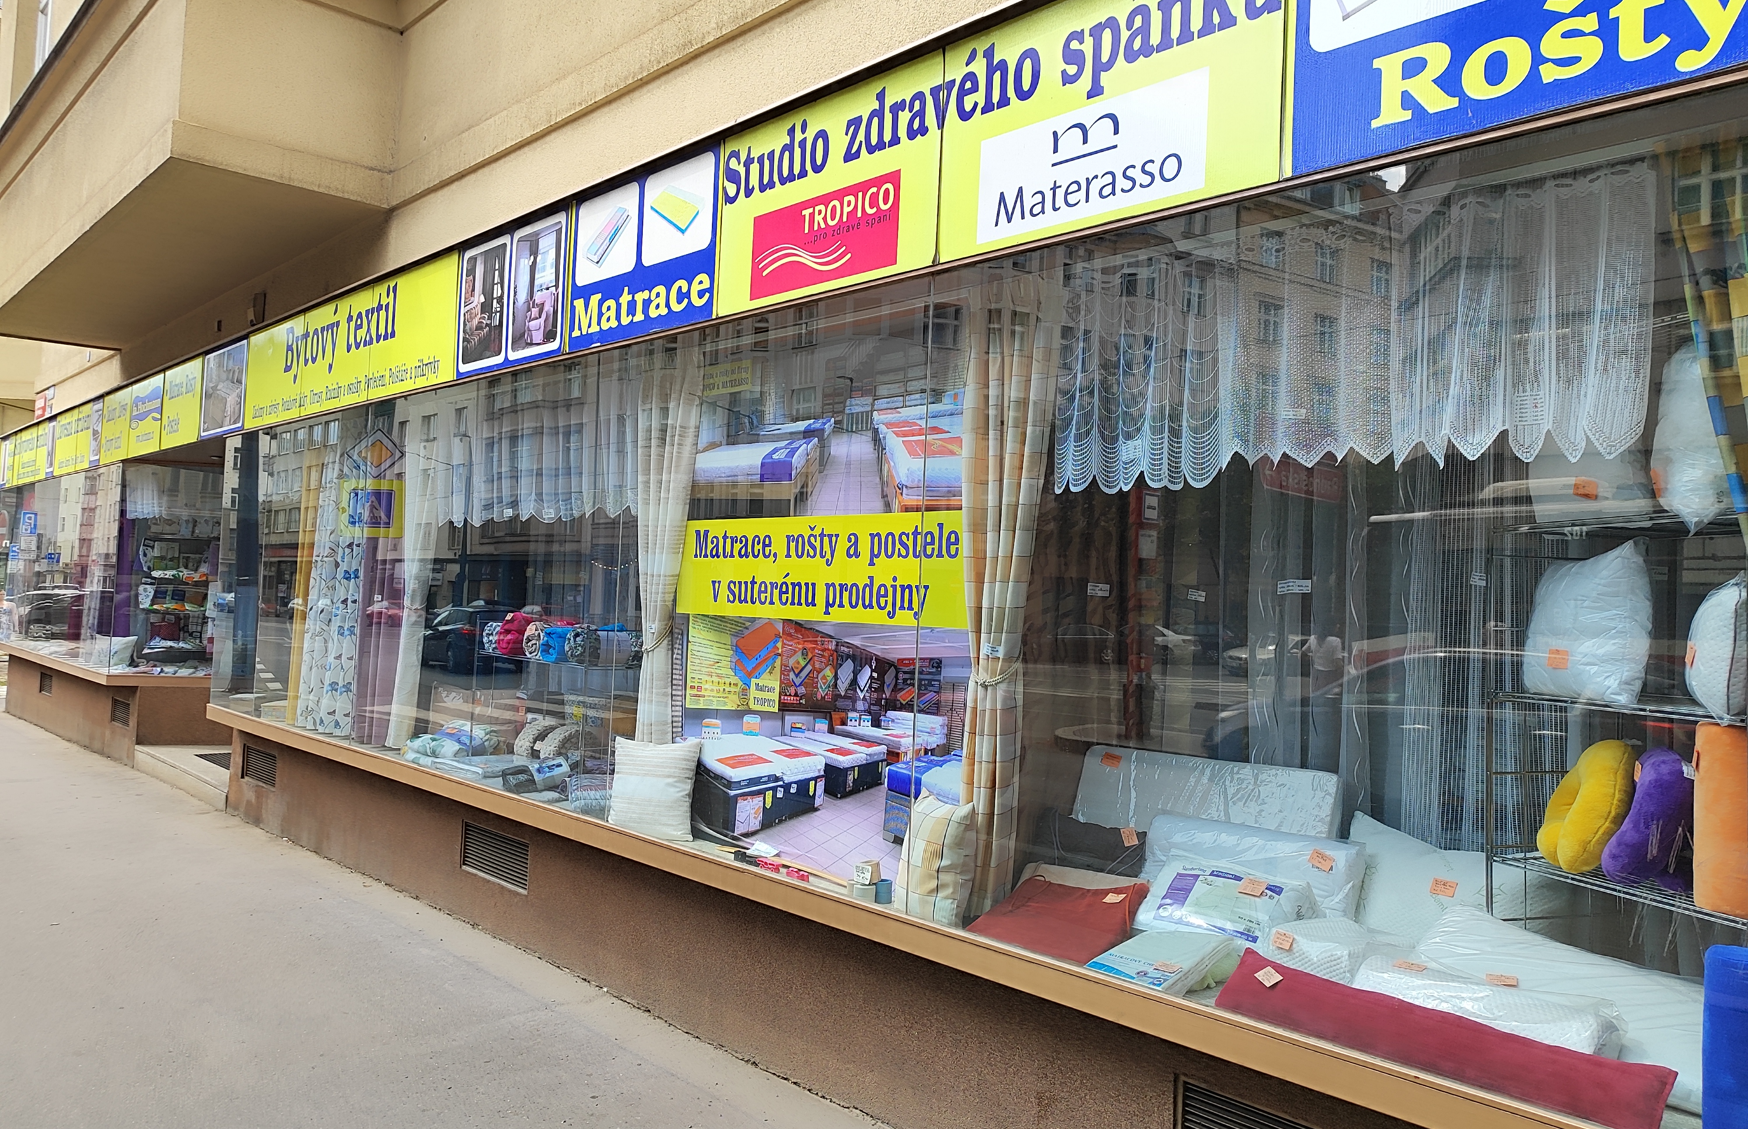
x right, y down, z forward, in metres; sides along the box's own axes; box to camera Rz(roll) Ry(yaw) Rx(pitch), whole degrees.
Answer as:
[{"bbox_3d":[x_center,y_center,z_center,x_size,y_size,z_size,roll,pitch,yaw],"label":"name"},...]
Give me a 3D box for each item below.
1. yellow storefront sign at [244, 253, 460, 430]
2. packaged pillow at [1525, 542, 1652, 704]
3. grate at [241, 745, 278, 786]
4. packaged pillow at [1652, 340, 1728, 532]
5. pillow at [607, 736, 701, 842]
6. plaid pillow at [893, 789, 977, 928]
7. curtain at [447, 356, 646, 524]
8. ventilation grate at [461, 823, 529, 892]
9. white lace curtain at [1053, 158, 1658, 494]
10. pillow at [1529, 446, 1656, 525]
[{"bbox_3d":[-2.938,-1.147,6.634,0.060,0.600,3.043,3,-2,-44],"label":"yellow storefront sign"},{"bbox_3d":[1.716,0.144,2.932,0.130,0.380,0.370,6,-3,-9],"label":"packaged pillow"},{"bbox_3d":[-4.367,1.433,8.622,0.030,0.240,0.708,4,-3,-43],"label":"grate"},{"bbox_3d":[1.796,-0.267,2.620,0.180,0.390,0.420,1,-2,28],"label":"packaged pillow"},{"bbox_3d":[-0.888,0.913,4.939,0.380,0.370,0.130,1,-9,22],"label":"pillow"},{"bbox_3d":[0.189,0.915,3.770,0.120,0.370,0.370,13,-7,-25],"label":"plaid pillow"},{"bbox_3d":[-1.573,-0.528,5.604,0.080,0.678,1.788,3,-2,-44],"label":"curtain"},{"bbox_3d":[-1.656,1.280,5.303,0.035,0.223,0.623,3,-2,-44],"label":"ventilation grate"},{"bbox_3d":[1.103,-0.538,3.147,0.070,0.644,1.613,4,-3,-43],"label":"white lace curtain"},{"bbox_3d":[1.732,-0.284,2.948,0.100,0.370,0.380,5,-3,-8],"label":"pillow"}]

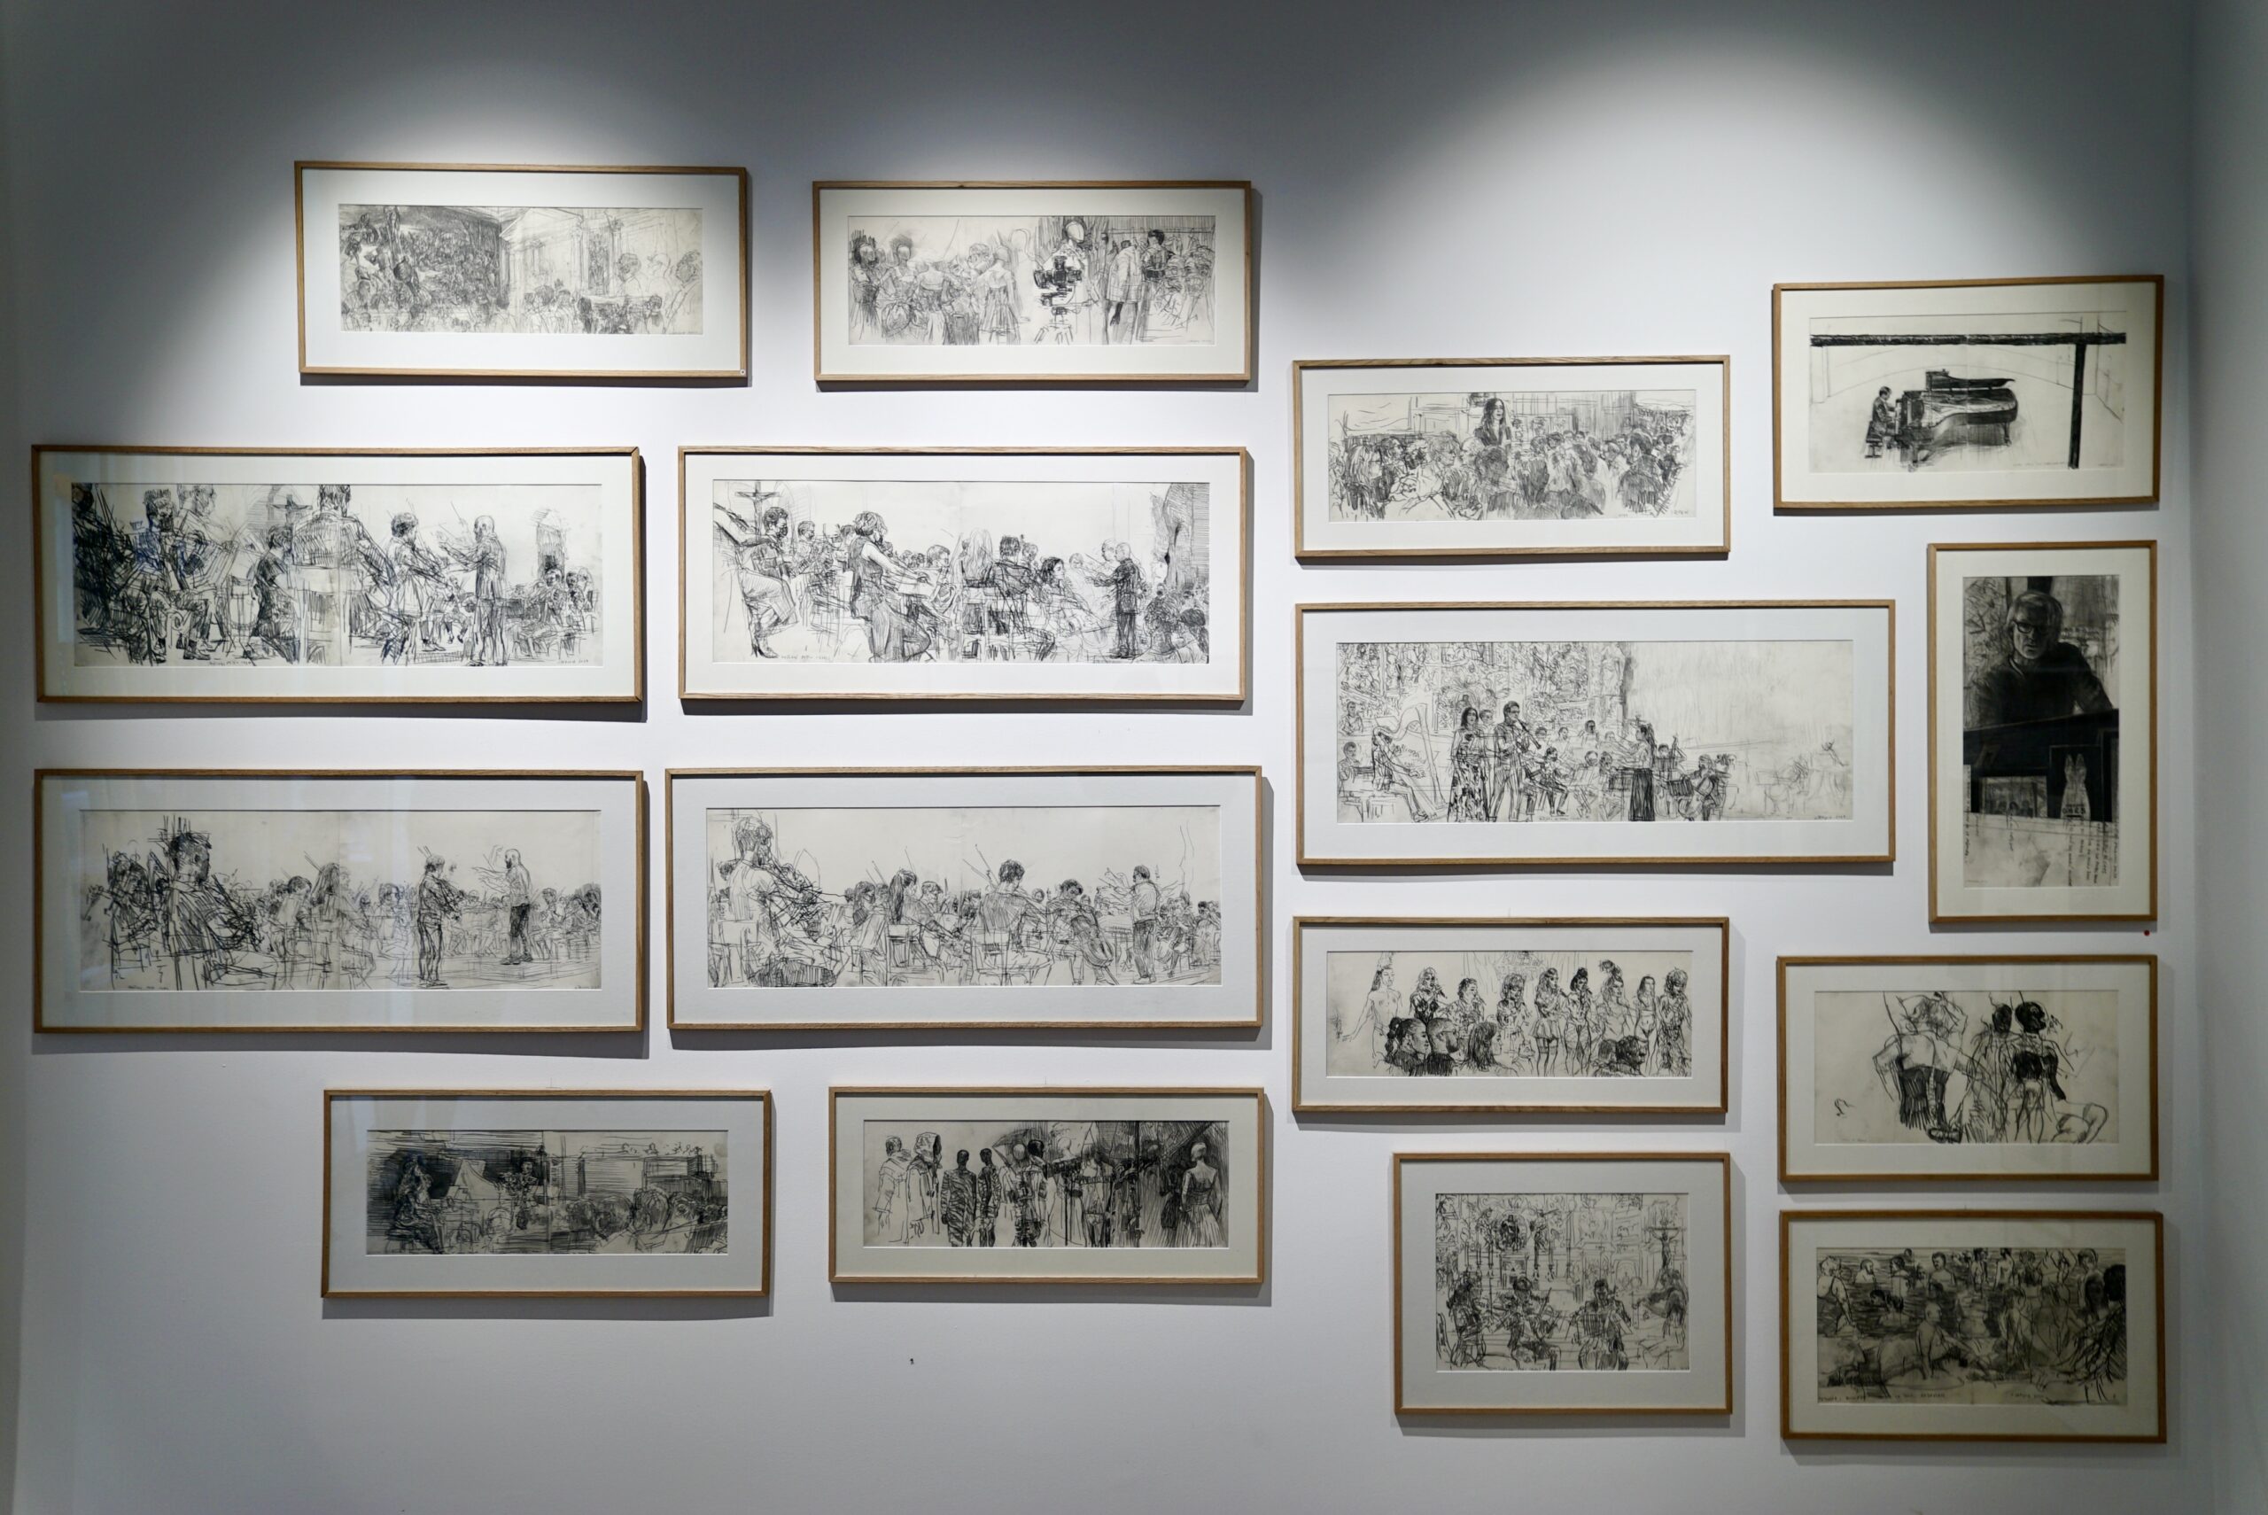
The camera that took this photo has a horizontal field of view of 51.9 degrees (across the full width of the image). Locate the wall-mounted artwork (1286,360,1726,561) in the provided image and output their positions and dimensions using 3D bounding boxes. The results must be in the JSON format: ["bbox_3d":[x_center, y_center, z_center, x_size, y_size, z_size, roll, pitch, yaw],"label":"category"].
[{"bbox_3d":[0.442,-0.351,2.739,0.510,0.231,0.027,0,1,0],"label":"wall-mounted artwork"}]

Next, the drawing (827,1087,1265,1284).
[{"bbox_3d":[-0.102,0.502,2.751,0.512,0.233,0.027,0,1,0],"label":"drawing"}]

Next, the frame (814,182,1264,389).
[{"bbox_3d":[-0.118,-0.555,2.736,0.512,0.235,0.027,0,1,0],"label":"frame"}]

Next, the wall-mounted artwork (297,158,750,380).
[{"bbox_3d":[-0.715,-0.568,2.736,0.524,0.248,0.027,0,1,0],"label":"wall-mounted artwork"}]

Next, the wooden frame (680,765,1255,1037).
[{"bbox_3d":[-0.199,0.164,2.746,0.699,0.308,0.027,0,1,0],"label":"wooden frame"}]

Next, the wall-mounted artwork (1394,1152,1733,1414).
[{"bbox_3d":[0.503,0.617,2.752,0.397,0.310,0.027,0,1,0],"label":"wall-mounted artwork"}]

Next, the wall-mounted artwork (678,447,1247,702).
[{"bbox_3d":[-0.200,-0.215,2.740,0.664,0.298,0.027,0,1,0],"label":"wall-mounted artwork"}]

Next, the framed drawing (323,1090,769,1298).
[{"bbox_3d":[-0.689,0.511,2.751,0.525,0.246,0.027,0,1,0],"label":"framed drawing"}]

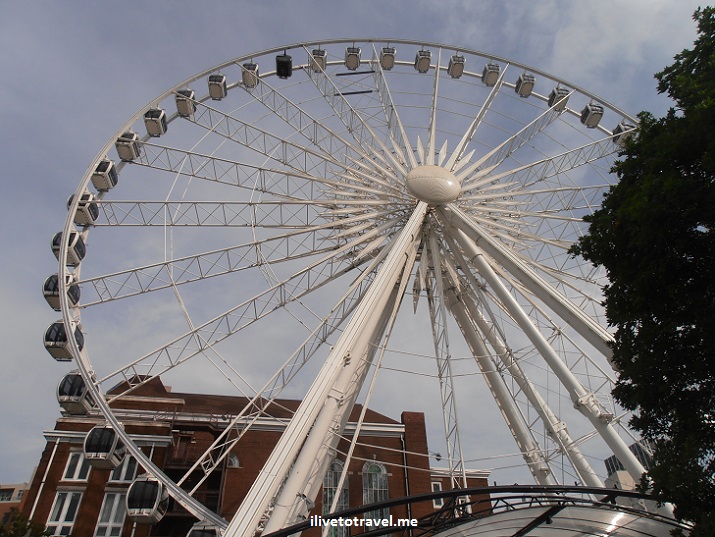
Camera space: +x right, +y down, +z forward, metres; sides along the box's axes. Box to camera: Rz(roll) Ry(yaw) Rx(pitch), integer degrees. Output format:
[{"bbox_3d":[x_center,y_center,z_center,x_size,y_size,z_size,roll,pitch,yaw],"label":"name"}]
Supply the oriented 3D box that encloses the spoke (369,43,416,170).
[{"bbox_3d":[3.609,-16.127,52.458,0.450,25.760,3.000,-4,-38,-9],"label":"spoke"}]

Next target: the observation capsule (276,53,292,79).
[{"bbox_3d":[-8.271,-23.200,56.868,1.900,2.080,1.620,2,-39,-4],"label":"observation capsule"}]

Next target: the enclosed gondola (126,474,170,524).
[{"bbox_3d":[-11.370,12.525,26.930,1.700,2.080,1.880,2,-39,-5],"label":"enclosed gondola"}]

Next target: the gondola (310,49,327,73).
[{"bbox_3d":[-4.414,-24.194,57.742,1.700,2.080,1.880,2,-39,-5],"label":"gondola"}]

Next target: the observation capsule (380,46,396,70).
[{"bbox_3d":[3.702,-25.594,60.600,1.803,1.917,1.761,2,-39,-5],"label":"observation capsule"}]

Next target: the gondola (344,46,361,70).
[{"bbox_3d":[-0.584,-25.312,59.918,1.803,1.917,1.761,2,-39,-5],"label":"gondola"}]

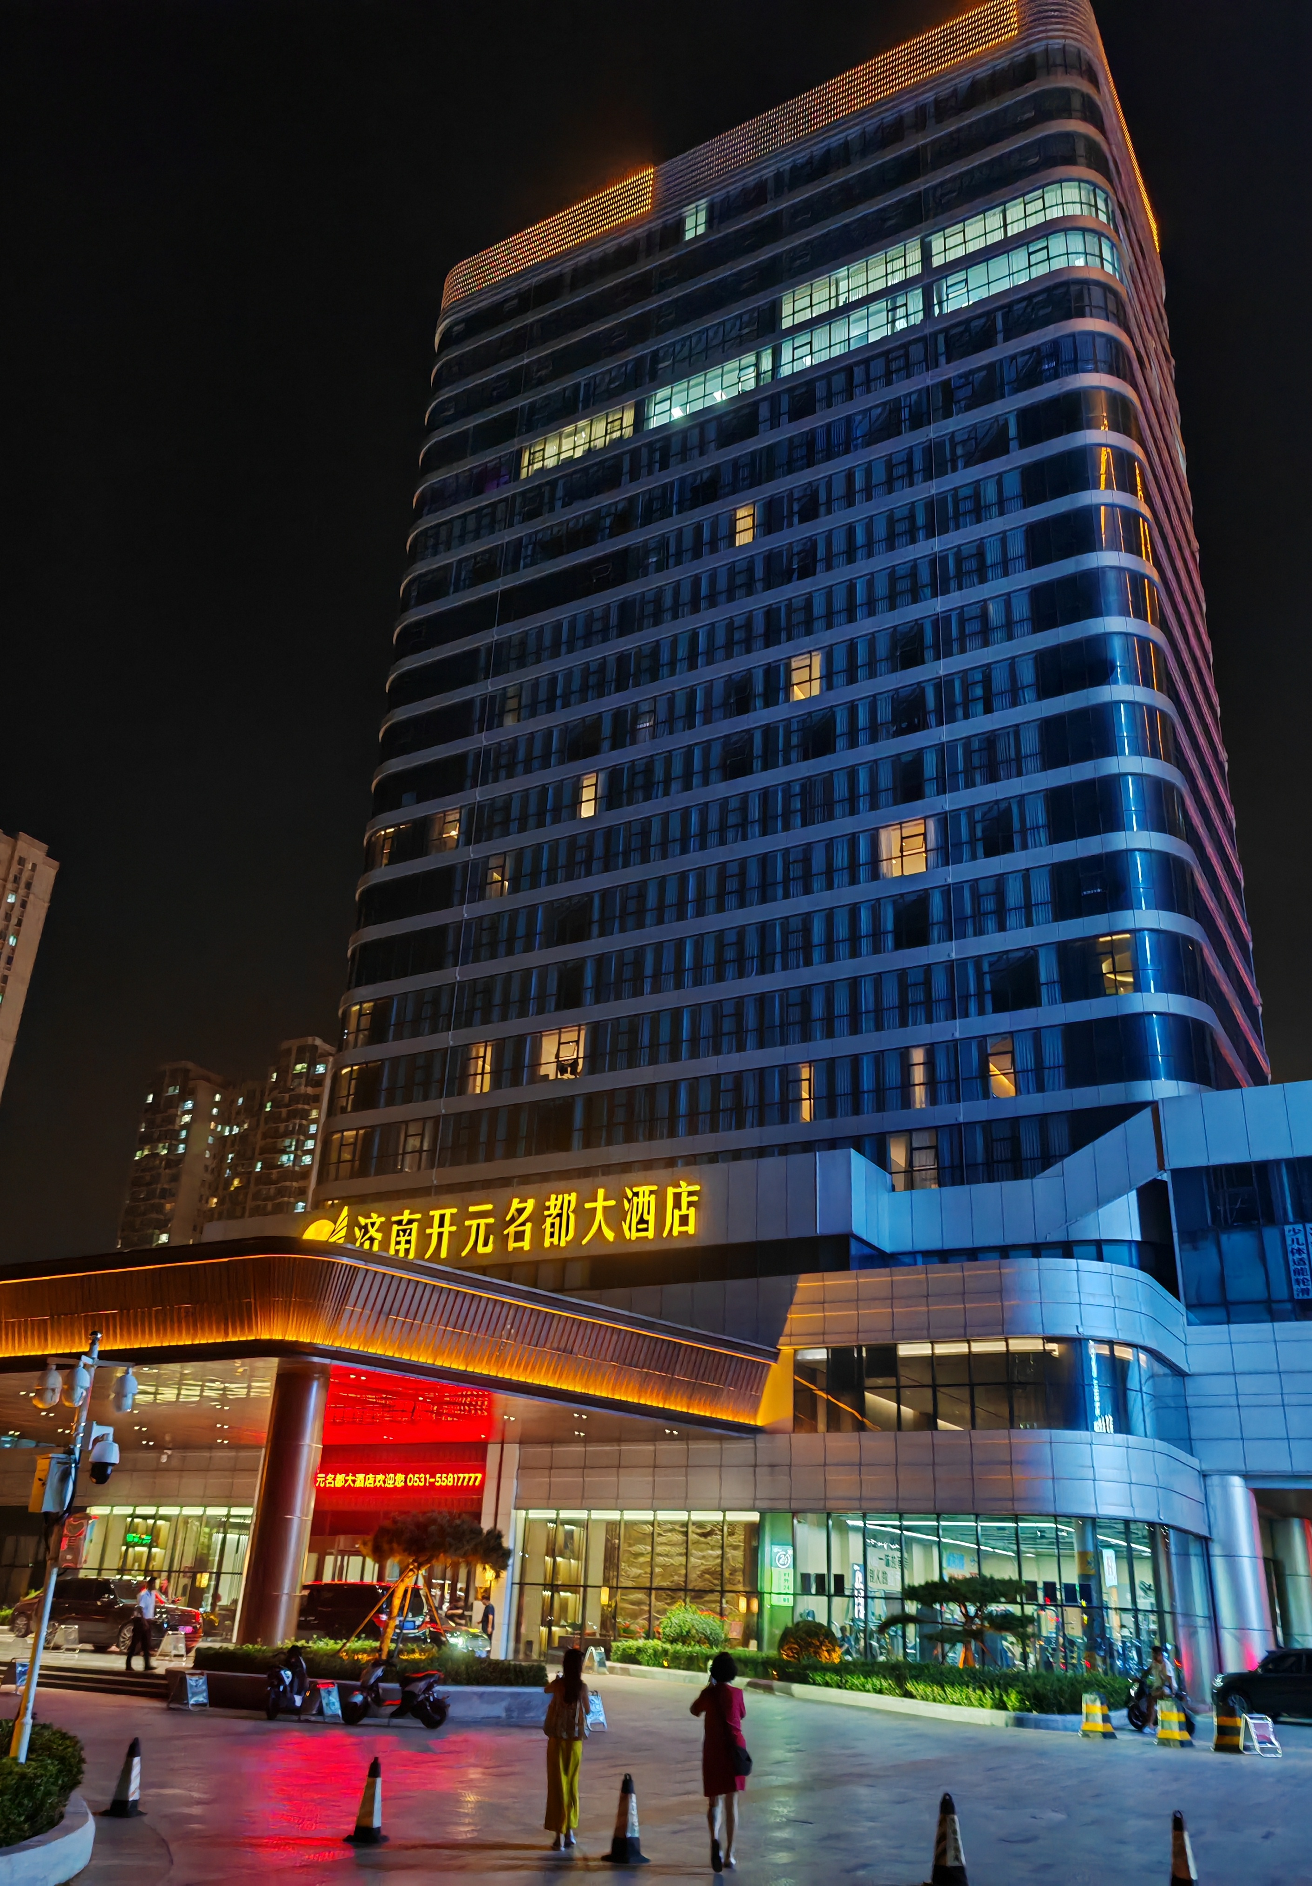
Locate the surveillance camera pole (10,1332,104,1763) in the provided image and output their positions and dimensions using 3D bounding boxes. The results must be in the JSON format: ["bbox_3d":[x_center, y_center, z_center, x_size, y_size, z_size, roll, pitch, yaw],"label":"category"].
[{"bbox_3d":[-4.487,4.524,10.958,0.780,3.200,0.600,11,-26,-17],"label":"surveillance camera pole"}]

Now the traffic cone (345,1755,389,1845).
[{"bbox_3d":[-2.641,7.874,13.559,0.360,0.680,0.360,-4,-26,14],"label":"traffic cone"}]

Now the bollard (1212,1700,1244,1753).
[{"bbox_3d":[10.199,13.977,26.287,0.500,0.740,0.480,-6,-26,18],"label":"bollard"}]

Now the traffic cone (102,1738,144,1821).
[{"bbox_3d":[-4.944,7.786,13.755,0.370,0.640,0.370,10,-26,-14],"label":"traffic cone"}]

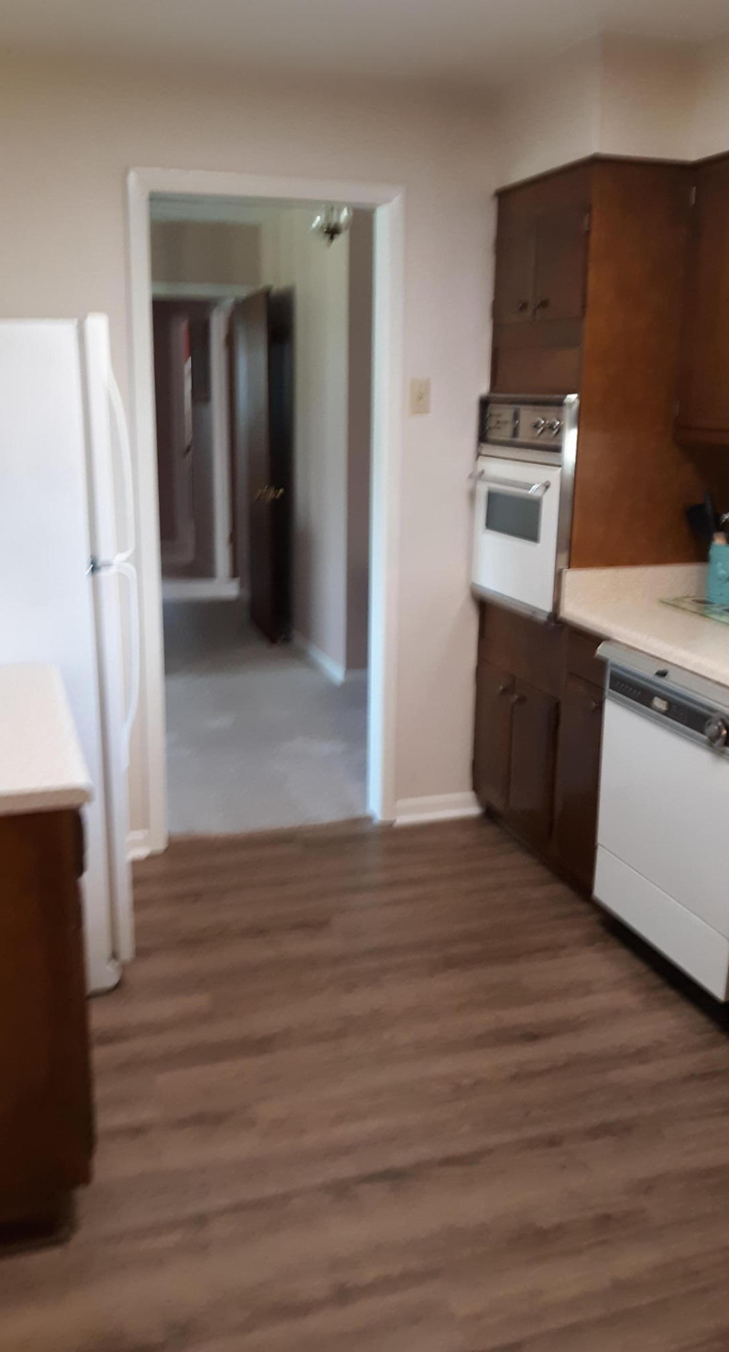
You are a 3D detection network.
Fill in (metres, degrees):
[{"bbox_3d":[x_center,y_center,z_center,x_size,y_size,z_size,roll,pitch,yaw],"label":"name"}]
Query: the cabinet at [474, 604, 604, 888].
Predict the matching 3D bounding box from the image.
[{"bbox_3d":[0.810,0.188,3.606,0.588,0.828,0.844,-4,15,-18],"label":"cabinet"}]

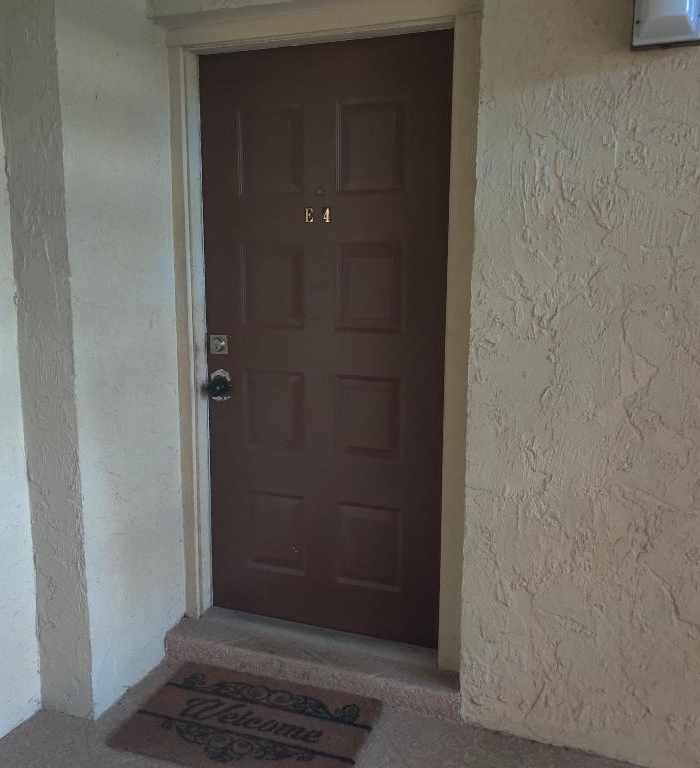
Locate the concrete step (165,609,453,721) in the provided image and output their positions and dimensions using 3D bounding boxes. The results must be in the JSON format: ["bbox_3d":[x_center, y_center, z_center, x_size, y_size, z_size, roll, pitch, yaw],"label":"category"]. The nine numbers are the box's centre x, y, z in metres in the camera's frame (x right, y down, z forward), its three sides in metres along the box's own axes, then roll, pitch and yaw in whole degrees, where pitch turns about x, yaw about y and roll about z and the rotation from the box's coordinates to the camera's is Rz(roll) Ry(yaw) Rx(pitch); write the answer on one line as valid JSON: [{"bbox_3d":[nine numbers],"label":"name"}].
[{"bbox_3d":[-0.120,0.968,2.796,1.070,0.115,0.242,4,9,21],"label":"concrete step"}]

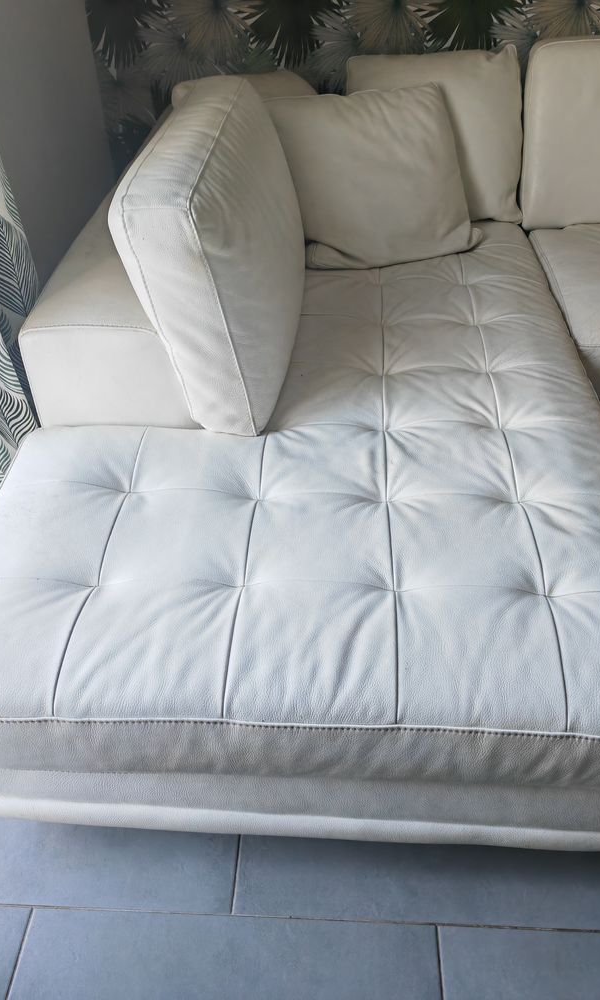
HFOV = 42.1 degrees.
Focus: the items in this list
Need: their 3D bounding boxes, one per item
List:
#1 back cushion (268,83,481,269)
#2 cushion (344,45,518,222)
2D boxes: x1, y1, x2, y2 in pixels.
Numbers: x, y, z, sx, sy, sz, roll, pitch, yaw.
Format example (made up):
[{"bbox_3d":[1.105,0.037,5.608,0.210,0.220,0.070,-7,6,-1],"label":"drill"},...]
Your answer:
[{"bbox_3d":[0.182,-0.796,1.881,0.460,0.412,0.140,-13,1,-18],"label":"back cushion"},{"bbox_3d":[0.349,-0.907,1.977,0.439,0.428,0.140,-9,14,-8],"label":"cushion"}]

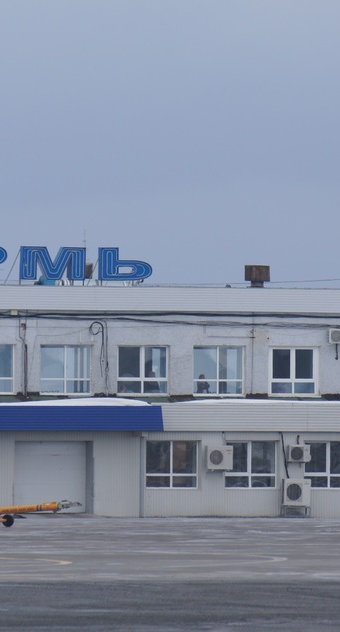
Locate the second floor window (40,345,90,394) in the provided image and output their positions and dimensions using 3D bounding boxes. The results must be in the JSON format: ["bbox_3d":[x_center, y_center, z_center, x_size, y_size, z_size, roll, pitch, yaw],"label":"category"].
[{"bbox_3d":[-3.768,1.921,296.658,1.900,1.780,0.150,1,-1,-21],"label":"second floor window"}]

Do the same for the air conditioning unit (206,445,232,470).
[{"bbox_3d":[1.785,5.037,293.622,0.940,0.850,0.340,1,-1,-20],"label":"air conditioning unit"}]

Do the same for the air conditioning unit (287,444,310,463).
[{"bbox_3d":[4.521,4.850,292.175,0.796,0.591,0.280,1,-1,-23],"label":"air conditioning unit"}]

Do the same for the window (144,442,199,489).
[{"bbox_3d":[0.046,5.238,292.616,1.900,1.720,0.150,1,-1,-21],"label":"window"}]

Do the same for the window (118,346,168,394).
[{"bbox_3d":[-0.986,1.961,297.726,1.900,1.750,0.150,1,-1,-21],"label":"window"}]

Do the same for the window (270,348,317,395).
[{"bbox_3d":[4.597,2.059,305.482,1.930,1.820,0.150,1,-1,-20],"label":"window"}]

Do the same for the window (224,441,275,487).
[{"bbox_3d":[2.853,5.261,293.693,1.900,1.710,0.150,1,-1,-21],"label":"window"}]

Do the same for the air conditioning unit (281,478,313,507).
[{"bbox_3d":[4.483,6.246,293.937,0.970,0.950,0.350,1,-1,-21],"label":"air conditioning unit"}]

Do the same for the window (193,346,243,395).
[{"bbox_3d":[1.713,1.933,294.836,1.940,1.742,0.120,1,-1,-23],"label":"window"}]

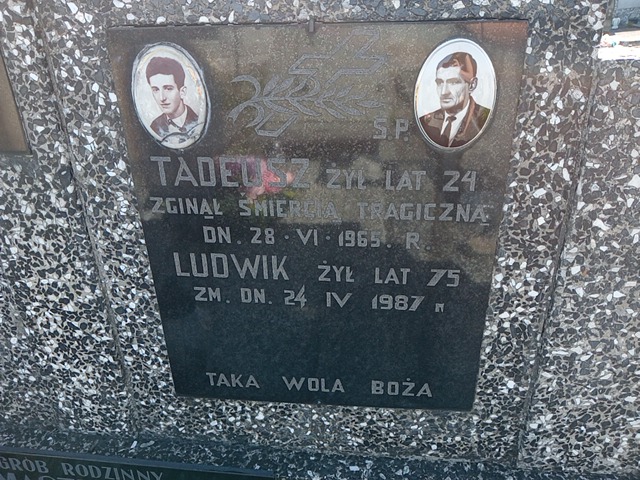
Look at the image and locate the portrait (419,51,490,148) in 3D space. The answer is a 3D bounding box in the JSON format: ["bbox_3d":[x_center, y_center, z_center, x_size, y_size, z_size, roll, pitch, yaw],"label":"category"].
[{"bbox_3d":[0.151,-0.151,0.571,0.078,0.105,0.008,1,26,5],"label":"portrait"}]

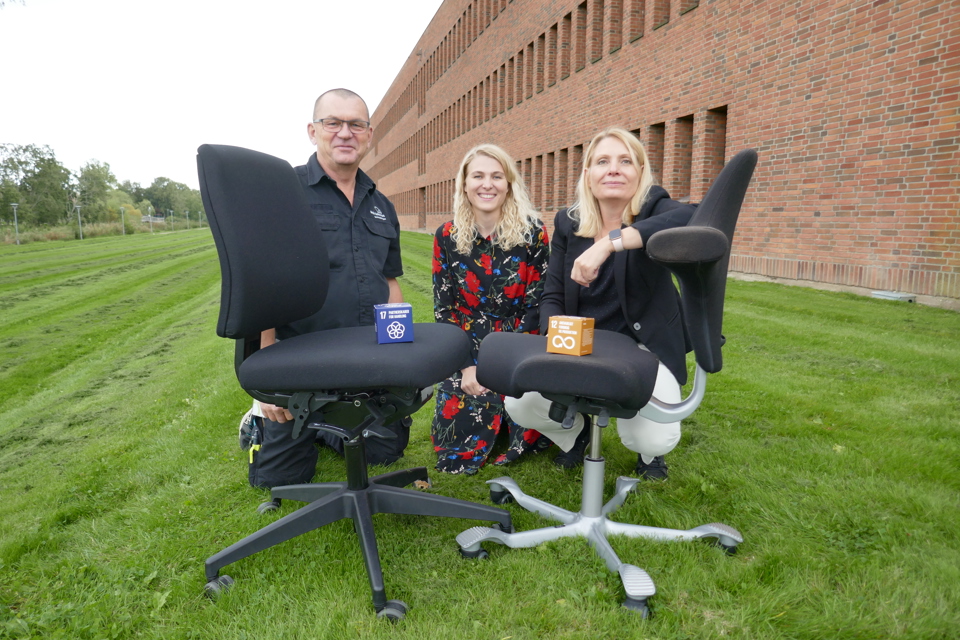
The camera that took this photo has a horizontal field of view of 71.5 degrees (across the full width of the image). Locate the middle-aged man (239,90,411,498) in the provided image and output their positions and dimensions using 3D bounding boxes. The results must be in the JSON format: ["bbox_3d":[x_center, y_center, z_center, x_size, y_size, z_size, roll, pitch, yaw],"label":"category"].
[{"bbox_3d":[-0.520,-0.130,2.236,0.550,1.230,0.580,-4,10,-25],"label":"middle-aged man"}]

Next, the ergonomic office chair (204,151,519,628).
[{"bbox_3d":[-0.293,0.100,1.588,0.710,0.970,0.690,2,9,14],"label":"ergonomic office chair"}]

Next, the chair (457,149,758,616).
[{"bbox_3d":[0.285,0.102,1.553,0.710,0.975,0.670,0,9,-3],"label":"chair"}]

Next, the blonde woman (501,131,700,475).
[{"bbox_3d":[0.400,-0.061,2.145,0.620,1.120,0.660,1,9,9],"label":"blonde woman"}]

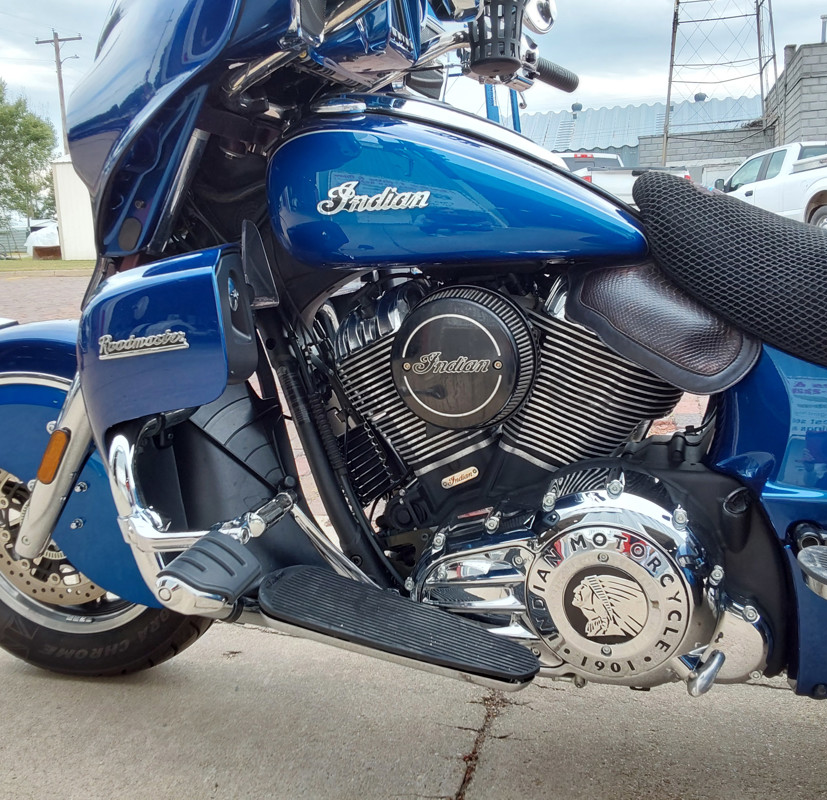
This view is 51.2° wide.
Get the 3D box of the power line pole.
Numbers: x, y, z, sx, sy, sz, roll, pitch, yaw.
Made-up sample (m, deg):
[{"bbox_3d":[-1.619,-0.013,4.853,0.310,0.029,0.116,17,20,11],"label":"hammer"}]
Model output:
[{"bbox_3d":[-15.210,-11.165,37.952,2.440,9.636,0.500,1,12,15],"label":"power line pole"}]

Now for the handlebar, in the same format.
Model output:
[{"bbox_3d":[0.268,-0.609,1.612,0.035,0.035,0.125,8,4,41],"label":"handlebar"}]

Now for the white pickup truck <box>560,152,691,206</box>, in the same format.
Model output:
[{"bbox_3d":[3.081,-3.806,16.968,2.020,1.930,5.850,-5,12,-12],"label":"white pickup truck"}]

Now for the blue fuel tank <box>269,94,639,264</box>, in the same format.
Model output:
[{"bbox_3d":[0.073,-0.336,1.306,0.553,0.251,0.370,0,12,13],"label":"blue fuel tank"}]

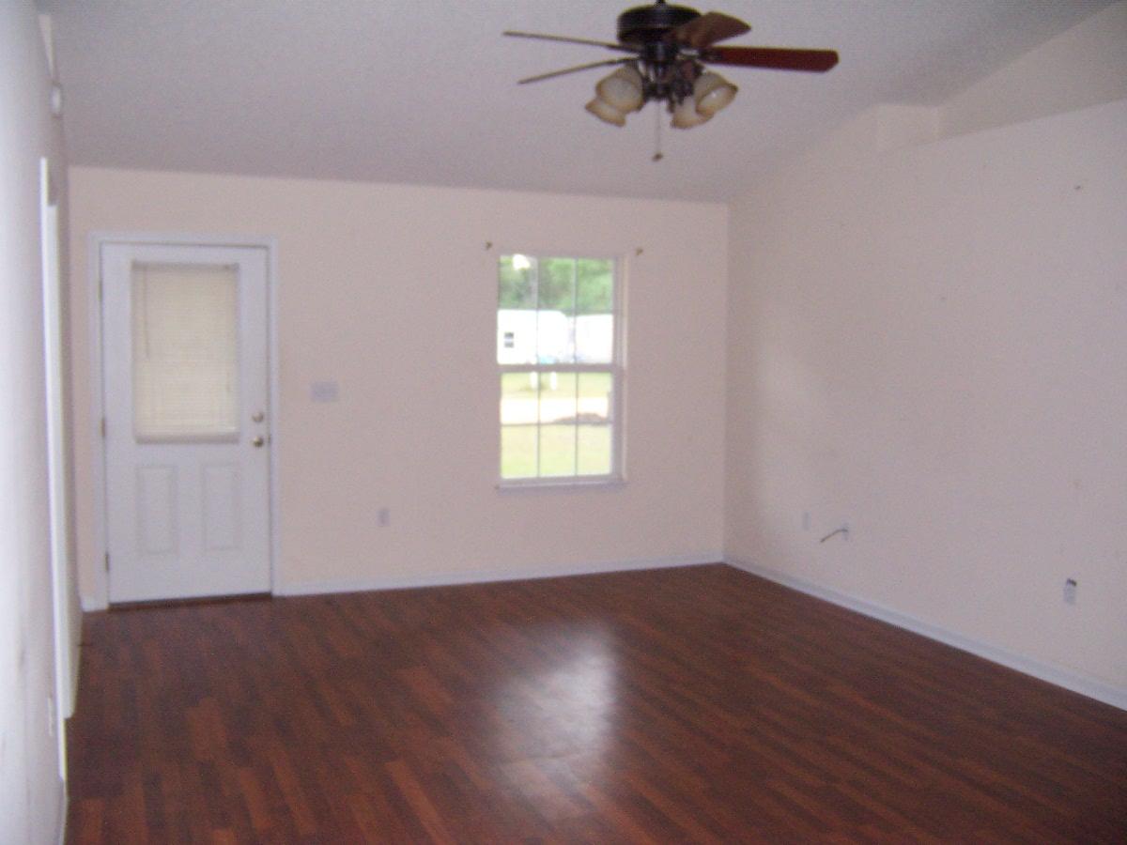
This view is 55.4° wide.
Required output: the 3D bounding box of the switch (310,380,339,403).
[{"bbox_3d":[-1.423,-0.181,6.415,0.162,0.116,0.012,-1,4,-21],"label":"switch"}]

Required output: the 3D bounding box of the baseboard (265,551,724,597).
[{"bbox_3d":[-0.296,0.969,6.915,3.022,0.084,0.016,-1,4,-21],"label":"baseboard"}]

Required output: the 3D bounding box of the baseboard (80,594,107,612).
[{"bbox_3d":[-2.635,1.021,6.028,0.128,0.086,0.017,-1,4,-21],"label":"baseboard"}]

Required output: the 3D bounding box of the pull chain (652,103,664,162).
[{"bbox_3d":[0.344,-1.060,3.920,0.030,0.212,0.030,-1,4,-21],"label":"pull chain"}]

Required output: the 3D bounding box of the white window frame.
[{"bbox_3d":[-0.018,-0.336,6.984,0.882,1.509,0.100,-1,4,-21],"label":"white window frame"}]

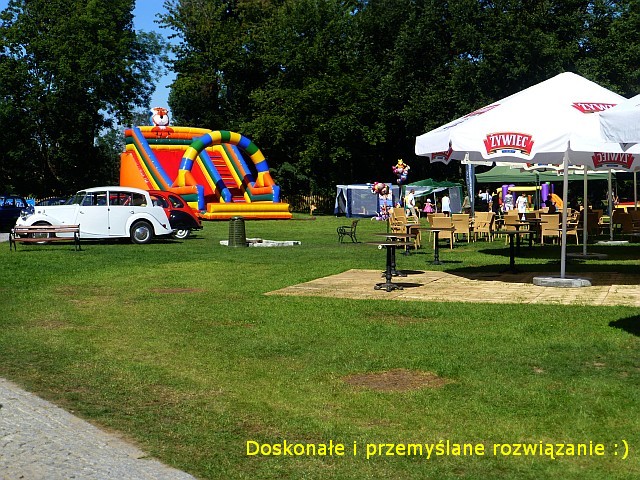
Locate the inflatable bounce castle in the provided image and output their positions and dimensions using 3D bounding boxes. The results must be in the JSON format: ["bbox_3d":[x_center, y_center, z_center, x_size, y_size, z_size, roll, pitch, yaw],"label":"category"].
[{"bbox_3d":[-7.351,-4.945,69.149,6.500,7.000,9.400,-2,3,-39],"label":"inflatable bounce castle"}]

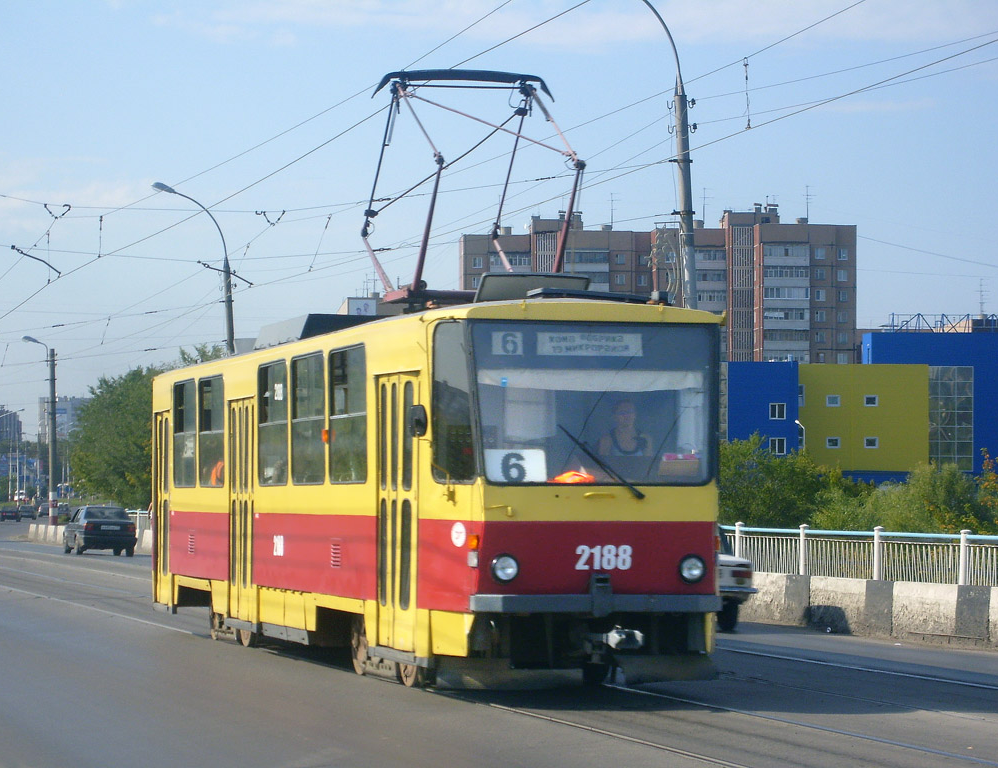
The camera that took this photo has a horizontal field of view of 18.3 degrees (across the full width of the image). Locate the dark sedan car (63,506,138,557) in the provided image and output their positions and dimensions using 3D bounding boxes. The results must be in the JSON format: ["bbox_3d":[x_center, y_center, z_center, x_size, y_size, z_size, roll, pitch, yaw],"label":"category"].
[{"bbox_3d":[-11.521,4.214,89.557,1.680,1.400,4.440,1,-2,-16],"label":"dark sedan car"}]

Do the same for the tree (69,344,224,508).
[{"bbox_3d":[-15.753,2.817,139.834,7.400,9.200,7.400,0,-2,0],"label":"tree"}]

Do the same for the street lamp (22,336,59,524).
[{"bbox_3d":[-17.167,2.040,115.916,1.420,7.650,0.340,1,-2,-16],"label":"street lamp"}]

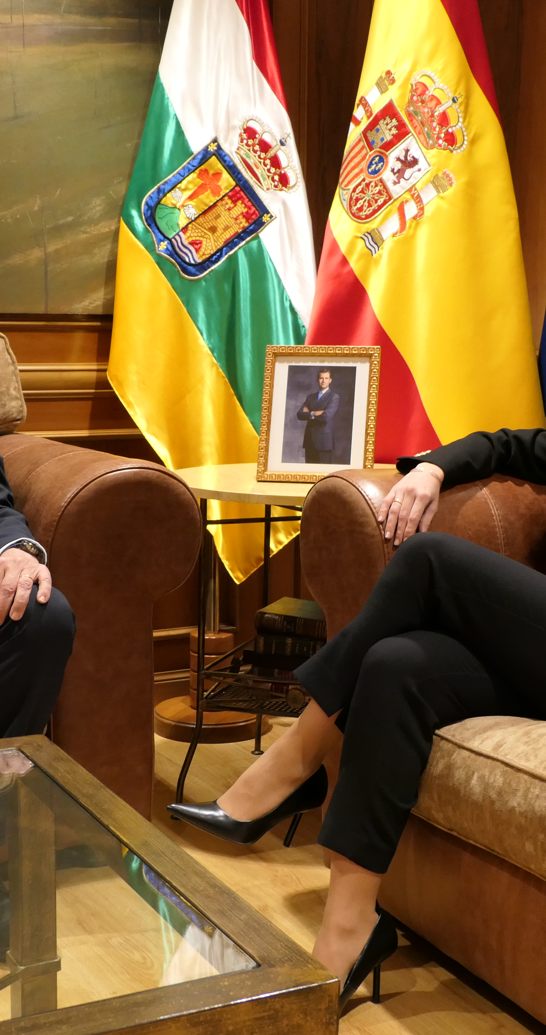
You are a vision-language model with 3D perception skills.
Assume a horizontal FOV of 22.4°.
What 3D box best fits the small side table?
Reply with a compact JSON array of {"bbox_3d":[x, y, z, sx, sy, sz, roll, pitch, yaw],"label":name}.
[{"bbox_3d":[0.098,0.255,2.920,0.700,0.670,0.700,3,8,19],"label":"small side table"}]

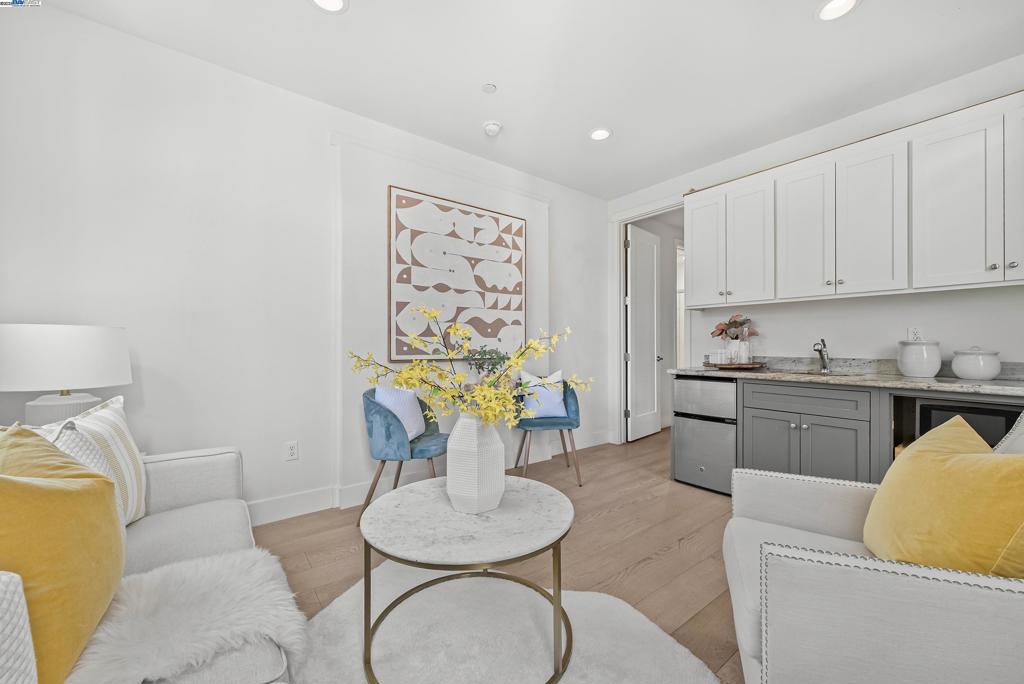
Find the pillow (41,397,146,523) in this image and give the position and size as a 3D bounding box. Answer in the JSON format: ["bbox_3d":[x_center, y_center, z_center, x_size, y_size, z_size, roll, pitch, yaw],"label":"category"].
[{"bbox_3d":[-1.444,0.456,1.294,0.160,0.470,0.470,-14,5,-19],"label":"pillow"}]

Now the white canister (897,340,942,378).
[{"bbox_3d":[2.500,0.103,2.449,0.193,0.221,0.193,0,0,-38],"label":"white canister"}]

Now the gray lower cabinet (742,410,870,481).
[{"bbox_3d":[2.083,0.778,2.735,0.580,0.633,0.680,0,0,-38],"label":"gray lower cabinet"}]

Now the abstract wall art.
[{"bbox_3d":[-0.386,-0.490,3.269,1.282,1.271,0.040,0,0,-38],"label":"abstract wall art"}]

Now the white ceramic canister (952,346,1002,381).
[{"bbox_3d":[2.637,0.120,2.264,0.182,0.187,0.182,0,0,-38],"label":"white ceramic canister"}]

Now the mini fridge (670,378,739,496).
[{"bbox_3d":[1.668,0.702,3.213,0.510,0.850,0.473,0,0,-38],"label":"mini fridge"}]

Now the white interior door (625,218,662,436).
[{"bbox_3d":[1.592,-0.095,4.720,0.760,2.430,0.040,0,0,-44],"label":"white interior door"}]

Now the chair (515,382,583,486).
[{"bbox_3d":[0.288,0.724,3.345,0.530,0.815,0.540,0,0,-3],"label":"chair"}]

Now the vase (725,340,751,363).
[{"bbox_3d":[1.839,0.081,3.243,0.165,0.185,0.165,0,0,-38],"label":"vase"}]

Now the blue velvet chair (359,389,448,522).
[{"bbox_3d":[-0.649,0.727,2.630,0.540,0.815,0.530,0,0,12],"label":"blue velvet chair"}]

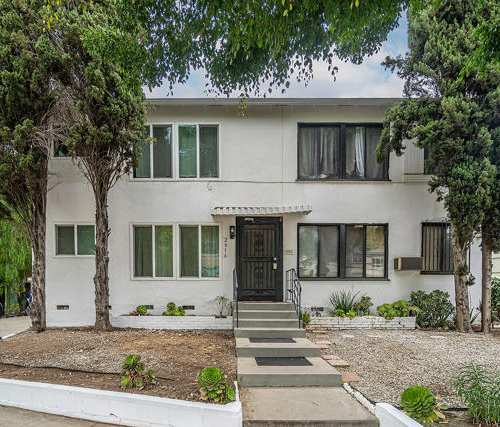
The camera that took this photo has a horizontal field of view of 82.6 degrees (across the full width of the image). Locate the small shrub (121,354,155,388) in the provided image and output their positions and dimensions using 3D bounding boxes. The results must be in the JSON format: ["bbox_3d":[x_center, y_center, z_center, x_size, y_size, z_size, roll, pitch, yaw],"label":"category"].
[{"bbox_3d":[-1.483,2.083,3.750,0.430,0.380,0.380,0,-2,0],"label":"small shrub"}]

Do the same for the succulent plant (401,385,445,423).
[{"bbox_3d":[1.789,1.970,2.950,0.440,0.360,0.400,0,-2,0],"label":"succulent plant"}]

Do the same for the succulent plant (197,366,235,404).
[{"bbox_3d":[-0.412,2.056,3.400,0.440,0.370,0.400,0,-2,0],"label":"succulent plant"}]

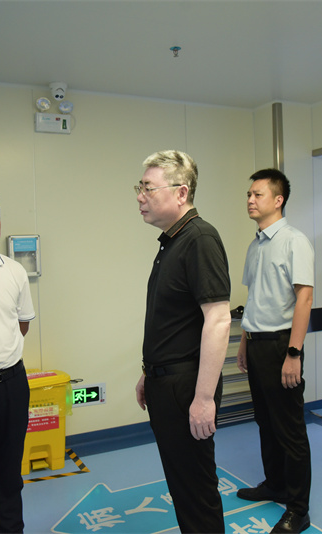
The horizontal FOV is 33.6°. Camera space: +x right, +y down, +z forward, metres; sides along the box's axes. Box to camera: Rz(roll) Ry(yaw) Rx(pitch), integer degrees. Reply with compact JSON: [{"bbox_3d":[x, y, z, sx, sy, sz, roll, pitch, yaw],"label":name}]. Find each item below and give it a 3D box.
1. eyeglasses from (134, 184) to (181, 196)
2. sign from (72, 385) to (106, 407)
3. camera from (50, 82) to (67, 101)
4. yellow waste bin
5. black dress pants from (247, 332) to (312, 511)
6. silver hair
[{"bbox_3d":[-0.001,-0.263,1.825,0.140,0.045,0.140,-8,5,-22],"label":"eyeglasses"},{"bbox_3d":[-0.558,0.901,3.700,0.375,0.148,0.025,-3,3,-25],"label":"sign"},{"bbox_3d":[-0.670,-1.143,3.504,0.115,0.100,0.115,-2,3,-18],"label":"camera"},{"bbox_3d":[-0.806,0.955,3.407,0.400,0.605,0.360,-2,3,-22],"label":"yellow waste bin"},{"bbox_3d":[0.598,0.778,2.702,0.280,0.890,0.410,-2,3,-20],"label":"black dress pants"},{"bbox_3d":[0.033,-0.307,1.830,0.190,0.185,0.165,-2,3,-22],"label":"silver hair"}]

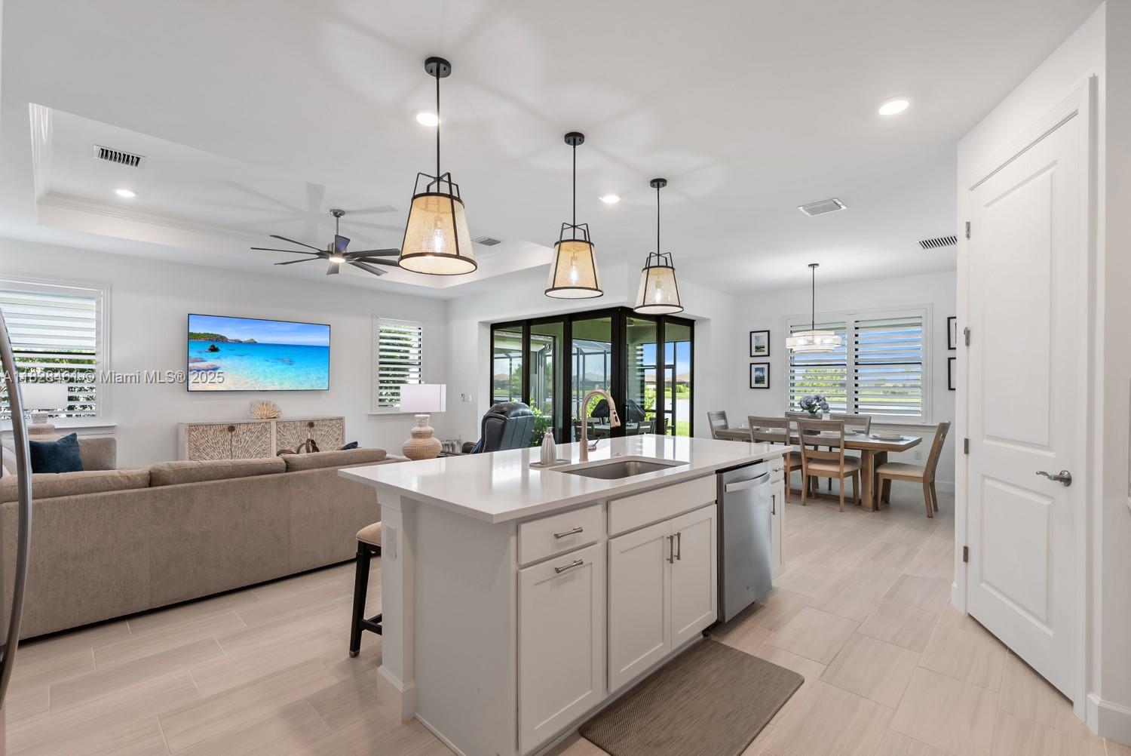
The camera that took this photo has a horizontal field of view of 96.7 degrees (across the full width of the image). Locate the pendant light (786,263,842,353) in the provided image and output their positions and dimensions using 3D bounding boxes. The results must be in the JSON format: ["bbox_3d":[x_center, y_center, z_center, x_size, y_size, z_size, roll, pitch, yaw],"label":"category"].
[{"bbox_3d":[2.971,-0.838,6.027,0.660,1.038,0.660,0,-1,44],"label":"pendant light"}]

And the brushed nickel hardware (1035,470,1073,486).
[{"bbox_3d":[2.069,0.419,2.137,0.064,0.070,0.140,0,-1,16],"label":"brushed nickel hardware"}]

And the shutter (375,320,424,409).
[{"bbox_3d":[-2.711,-0.208,8.225,0.070,1.470,0.870,0,-1,44],"label":"shutter"}]

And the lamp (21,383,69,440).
[{"bbox_3d":[-5.322,0.428,5.100,0.420,0.740,0.420,0,-1,45],"label":"lamp"}]

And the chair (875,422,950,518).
[{"bbox_3d":[3.655,0.911,5.261,0.590,0.950,0.470,0,-1,44],"label":"chair"}]

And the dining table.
[{"bbox_3d":[2.862,1.013,5.779,1.920,0.740,0.970,0,-1,44],"label":"dining table"}]

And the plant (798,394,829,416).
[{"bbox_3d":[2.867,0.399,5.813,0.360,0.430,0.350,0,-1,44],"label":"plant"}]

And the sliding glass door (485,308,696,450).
[{"bbox_3d":[0.364,0.246,8.015,2.800,2.260,1.850,0,-1,44],"label":"sliding glass door"}]

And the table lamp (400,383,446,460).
[{"bbox_3d":[-1.339,0.427,4.720,0.420,0.740,0.420,0,-1,45],"label":"table lamp"}]

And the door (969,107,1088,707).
[{"bbox_3d":[2.221,0.123,2.478,0.045,2.430,0.885,0,-1,16],"label":"door"}]

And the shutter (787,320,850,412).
[{"bbox_3d":[3.718,-0.167,7.433,0.890,1.414,0.060,0,-1,45],"label":"shutter"}]

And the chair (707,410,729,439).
[{"bbox_3d":[2.225,0.909,6.472,0.600,0.950,0.470,0,-1,44],"label":"chair"}]

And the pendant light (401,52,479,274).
[{"bbox_3d":[-0.575,-0.963,2.272,0.345,0.918,0.345,0,-1,0],"label":"pendant light"}]

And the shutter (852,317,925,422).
[{"bbox_3d":[4.343,-0.156,6.812,0.861,1.433,0.060,0,-1,45],"label":"shutter"}]

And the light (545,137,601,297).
[{"bbox_3d":[0.054,-0.952,2.934,0.345,0.918,0.345,0,-1,0],"label":"light"}]

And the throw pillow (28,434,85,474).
[{"bbox_3d":[-4.298,0.657,4.200,0.150,0.430,0.430,-13,-2,8],"label":"throw pillow"}]

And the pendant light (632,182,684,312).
[{"bbox_3d":[0.675,-0.952,3.651,0.360,0.942,0.360,0,-1,0],"label":"pendant light"}]

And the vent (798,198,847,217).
[{"bbox_3d":[2.140,-1.405,4.179,0.300,0.025,0.305,0,-1,45],"label":"vent"}]

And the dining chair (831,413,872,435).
[{"bbox_3d":[3.465,0.940,6.243,0.470,0.960,0.580,0,-1,45],"label":"dining chair"}]

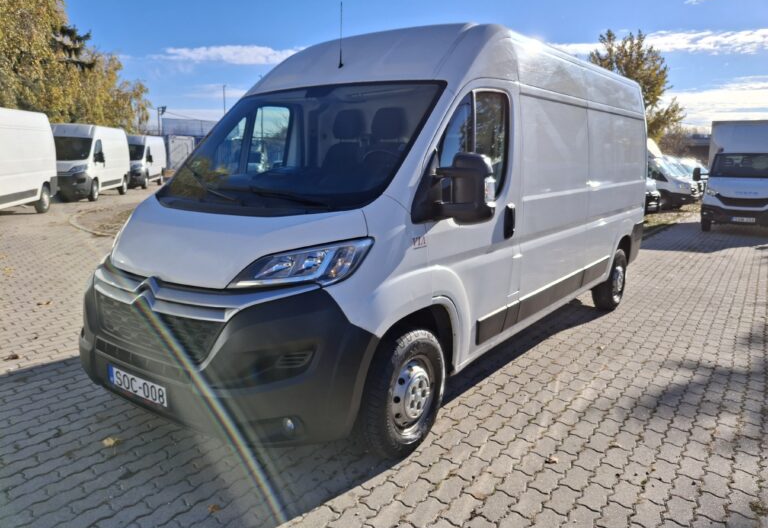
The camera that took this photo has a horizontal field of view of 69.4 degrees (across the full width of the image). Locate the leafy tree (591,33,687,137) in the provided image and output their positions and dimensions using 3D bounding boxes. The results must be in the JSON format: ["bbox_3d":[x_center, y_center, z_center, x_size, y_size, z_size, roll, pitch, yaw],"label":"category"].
[{"bbox_3d":[12.524,-7.605,28.108,5.000,7.990,5.000,0,10,0],"label":"leafy tree"}]

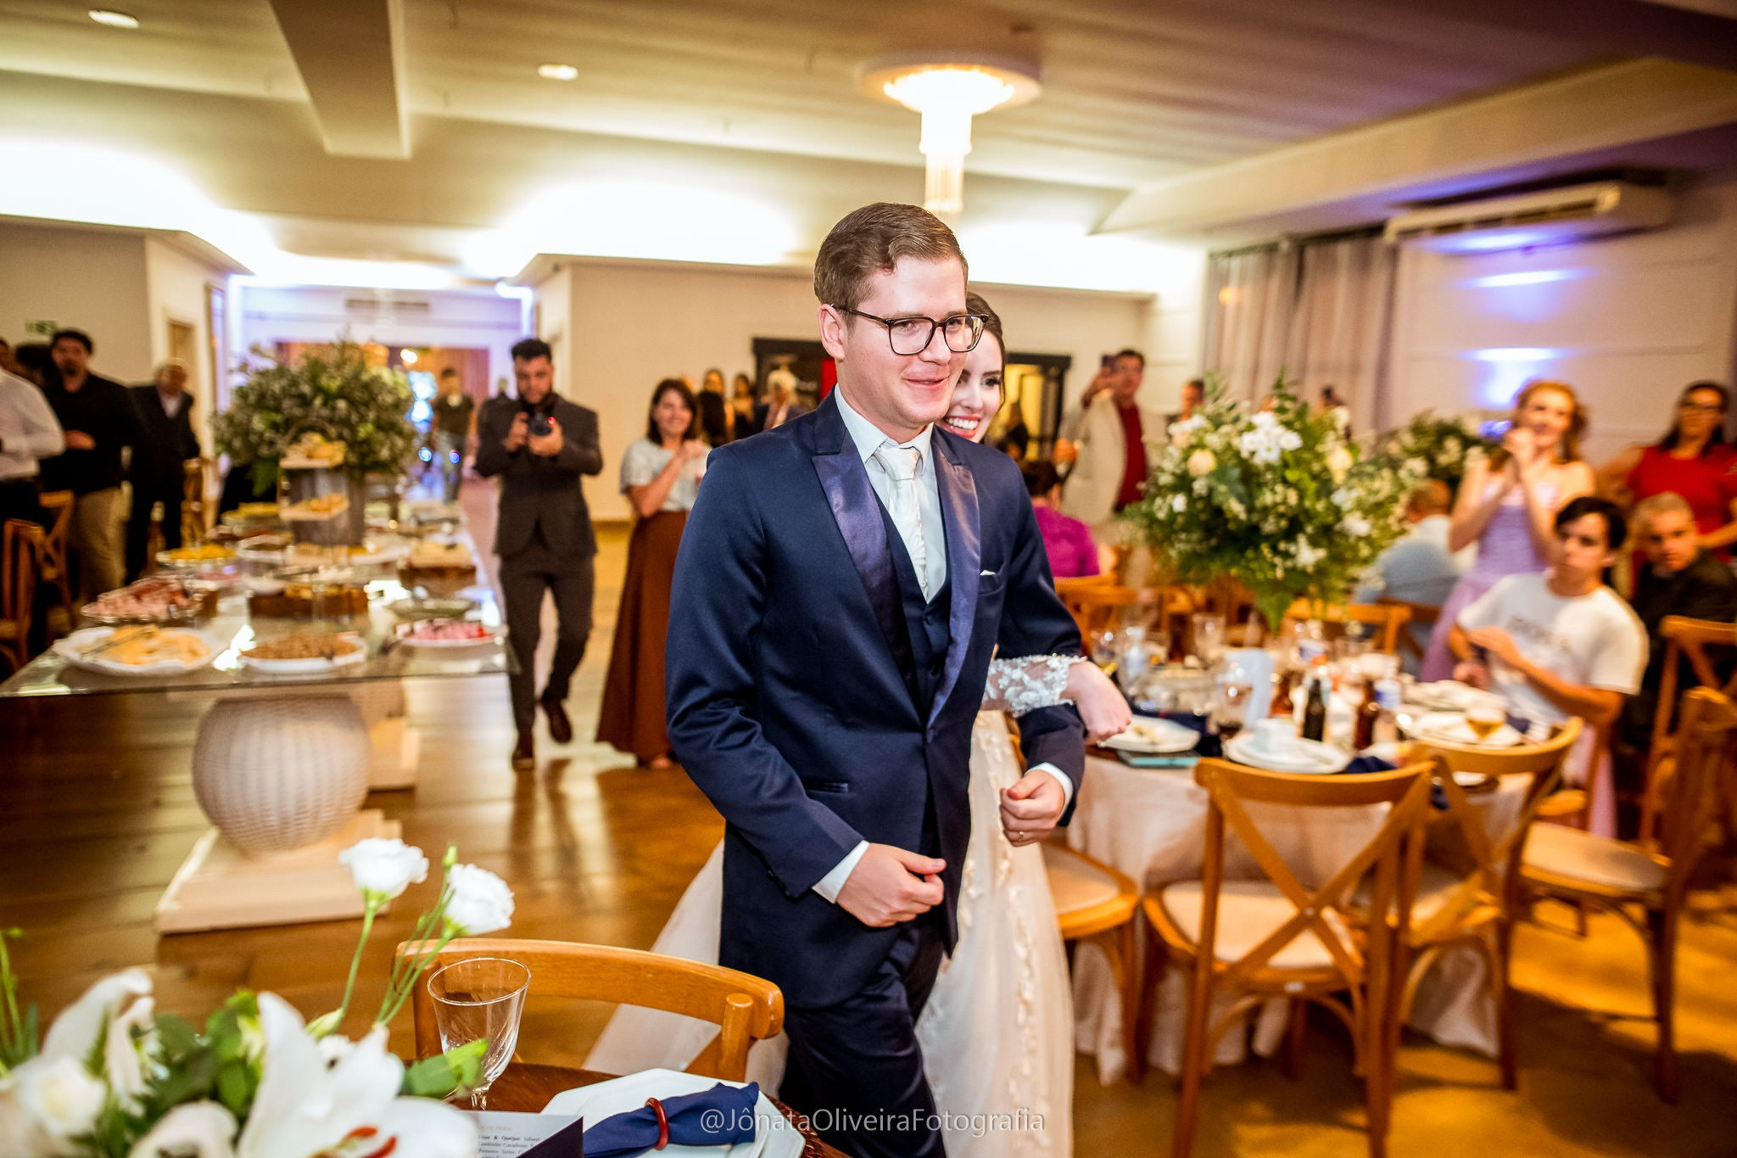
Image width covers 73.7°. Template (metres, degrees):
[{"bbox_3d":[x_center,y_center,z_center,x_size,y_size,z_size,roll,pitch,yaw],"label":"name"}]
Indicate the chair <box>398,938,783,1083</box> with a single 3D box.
[{"bbox_3d":[-0.400,0.931,1.299,0.485,0.881,0.525,4,9,8],"label":"chair"}]

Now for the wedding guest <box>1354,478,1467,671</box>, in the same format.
[{"bbox_3d":[2.170,0.246,4.791,0.544,1.307,0.772,4,9,11],"label":"wedding guest"}]

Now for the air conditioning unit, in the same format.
[{"bbox_3d":[4.345,-2.381,7.688,0.600,0.210,1.650,-1,10,-21],"label":"air conditioning unit"}]

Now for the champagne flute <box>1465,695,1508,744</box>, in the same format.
[{"bbox_3d":[1.482,0.354,2.765,0.092,0.160,0.092,-1,10,-21],"label":"champagne flute"}]

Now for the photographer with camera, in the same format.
[{"bbox_3d":[-1.377,-0.097,4.786,0.540,1.730,0.500,0,9,-12],"label":"photographer with camera"}]

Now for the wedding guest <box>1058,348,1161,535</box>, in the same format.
[{"bbox_3d":[1.358,-0.375,6.645,0.580,1.849,0.420,1,9,-9],"label":"wedding guest"}]

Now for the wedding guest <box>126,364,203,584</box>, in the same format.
[{"bbox_3d":[-4.778,-0.672,7.926,0.530,1.603,0.360,-4,11,-33],"label":"wedding guest"}]

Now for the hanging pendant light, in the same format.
[{"bbox_3d":[0.448,-2.386,6.516,0.980,0.880,0.980,2,9,0],"label":"hanging pendant light"}]

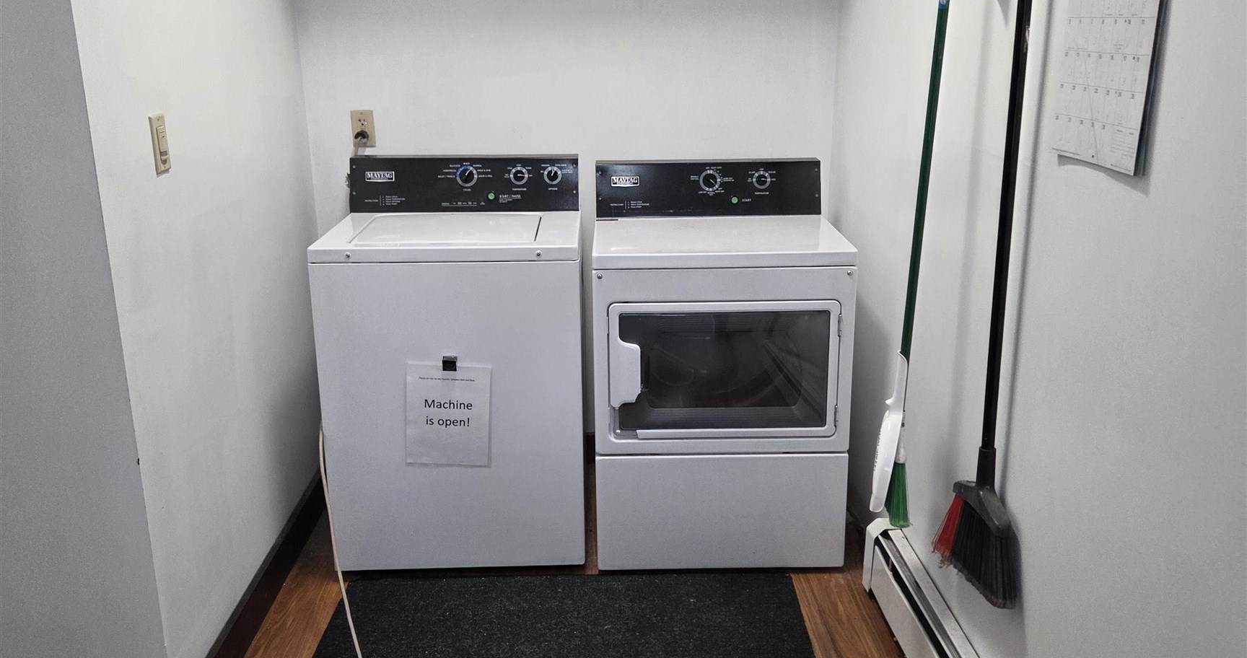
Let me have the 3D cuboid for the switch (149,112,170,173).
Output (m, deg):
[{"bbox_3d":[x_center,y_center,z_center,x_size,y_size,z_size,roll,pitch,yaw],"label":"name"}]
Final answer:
[{"bbox_3d":[-0.954,-0.382,2.270,0.012,0.115,0.071,-1,16,-1],"label":"switch"}]

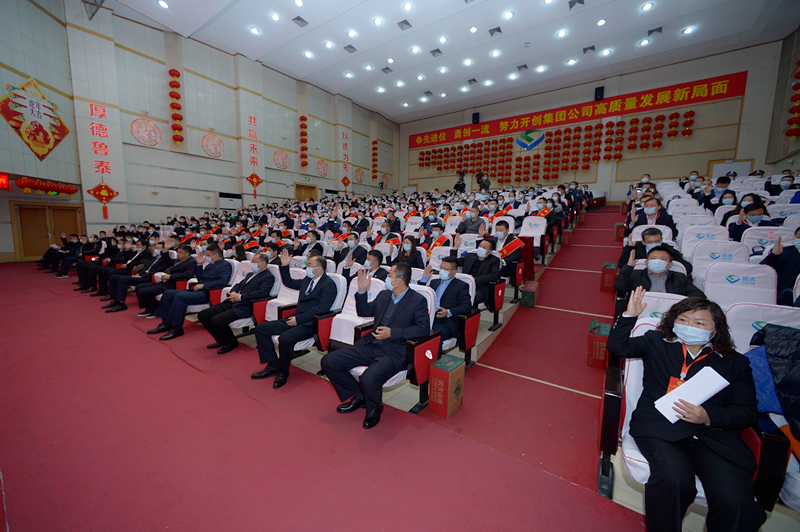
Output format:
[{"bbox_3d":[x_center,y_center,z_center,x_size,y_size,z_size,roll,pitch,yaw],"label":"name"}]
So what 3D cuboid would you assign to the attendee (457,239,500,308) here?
[{"bbox_3d":[1.010,0.209,4.315,0.680,1.250,0.880,5,8,34],"label":"attendee"}]

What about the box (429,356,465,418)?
[{"bbox_3d":[0.406,1.033,2.671,0.187,0.396,0.248,6,9,38],"label":"box"}]

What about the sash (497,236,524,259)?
[{"bbox_3d":[1.759,-0.280,4.993,0.460,0.460,0.280,5,8,35],"label":"sash"}]

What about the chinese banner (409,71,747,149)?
[{"bbox_3d":[10.475,-11.434,24.548,23.301,1.296,0.060,5,8,35],"label":"chinese banner"}]

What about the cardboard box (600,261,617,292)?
[{"bbox_3d":[3.511,0.168,5.201,0.195,0.480,0.250,5,19,35],"label":"cardboard box"}]

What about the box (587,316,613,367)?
[{"bbox_3d":[2.179,0.827,3.359,0.195,0.480,0.250,5,19,35],"label":"box"}]

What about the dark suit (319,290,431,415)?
[{"bbox_3d":[-0.149,0.688,2.696,0.680,0.900,0.900,5,8,35],"label":"dark suit"}]

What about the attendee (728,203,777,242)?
[{"bbox_3d":[5.113,-0.288,4.455,0.600,1.165,0.850,5,8,34],"label":"attendee"}]

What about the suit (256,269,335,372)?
[{"bbox_3d":[-1.105,0.525,3.460,0.740,1.017,0.873,5,8,34],"label":"suit"}]

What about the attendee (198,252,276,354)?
[{"bbox_3d":[-2.007,0.432,4.081,0.658,1.156,0.863,5,8,34],"label":"attendee"}]

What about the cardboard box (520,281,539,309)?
[{"bbox_3d":[2.013,0.438,4.790,0.183,0.253,0.396,5,17,31],"label":"cardboard box"}]

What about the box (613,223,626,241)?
[{"bbox_3d":[5.299,-0.826,7.489,0.183,0.396,0.253,0,15,18],"label":"box"}]

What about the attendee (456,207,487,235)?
[{"bbox_3d":[1.581,-0.687,6.893,0.700,1.270,0.900,5,8,34],"label":"attendee"}]

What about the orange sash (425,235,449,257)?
[{"bbox_3d":[0.710,-0.351,5.724,0.460,0.460,0.280,5,8,35],"label":"orange sash"}]

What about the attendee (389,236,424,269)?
[{"bbox_3d":[-0.004,0.138,4.991,0.600,1.220,0.850,5,8,35],"label":"attendee"}]

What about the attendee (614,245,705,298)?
[{"bbox_3d":[2.640,0.398,3.198,0.710,1.180,0.870,5,8,34],"label":"attendee"}]

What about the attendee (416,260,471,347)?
[{"bbox_3d":[0.451,0.523,3.484,0.640,1.220,0.870,5,8,35],"label":"attendee"}]

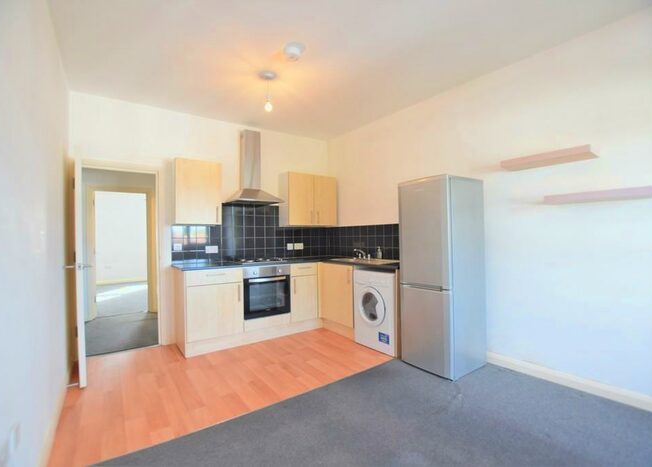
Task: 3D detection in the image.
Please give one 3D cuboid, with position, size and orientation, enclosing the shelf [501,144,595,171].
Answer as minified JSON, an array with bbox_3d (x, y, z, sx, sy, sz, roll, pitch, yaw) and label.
[{"bbox_3d":[1.770,-0.593,2.350,0.204,0.053,0.597,-1,0,-38],"label":"shelf"}]

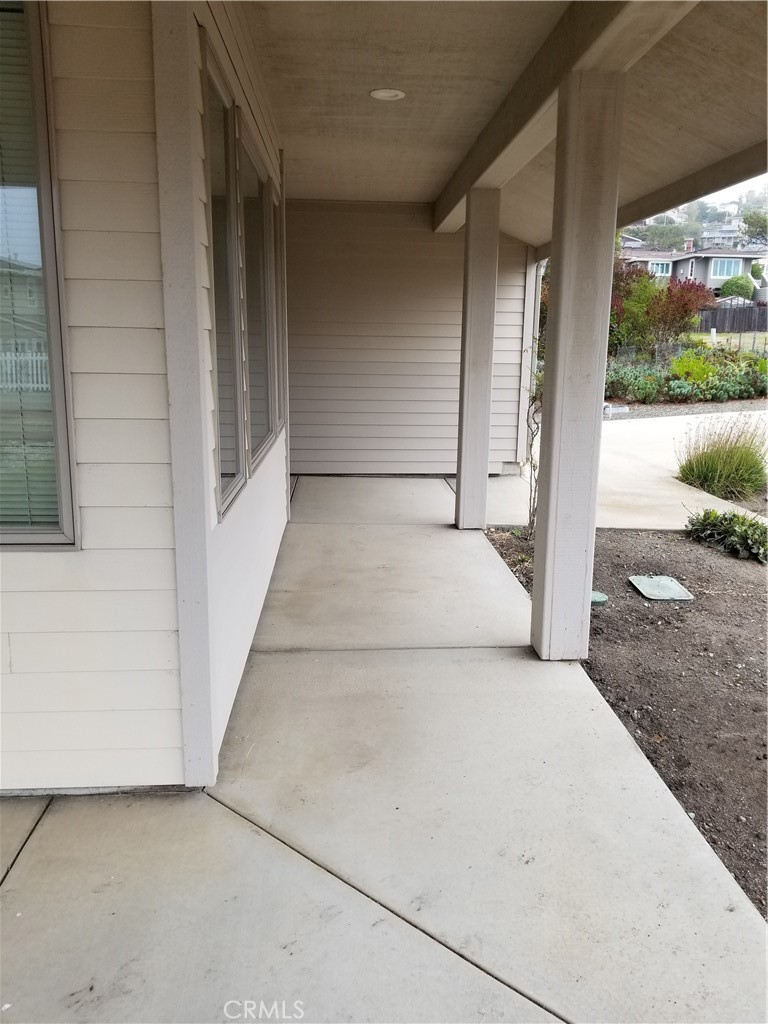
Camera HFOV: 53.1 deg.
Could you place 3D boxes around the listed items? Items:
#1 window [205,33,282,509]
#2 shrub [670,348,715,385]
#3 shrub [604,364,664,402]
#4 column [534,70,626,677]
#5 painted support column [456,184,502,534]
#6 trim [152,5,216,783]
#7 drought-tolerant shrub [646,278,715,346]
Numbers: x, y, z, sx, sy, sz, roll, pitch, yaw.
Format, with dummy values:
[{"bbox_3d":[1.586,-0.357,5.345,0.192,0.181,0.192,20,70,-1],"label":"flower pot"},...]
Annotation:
[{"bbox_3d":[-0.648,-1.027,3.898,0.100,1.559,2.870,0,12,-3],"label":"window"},{"bbox_3d":[7.621,-3.595,19.000,0.950,0.850,0.850,0,12,-3],"label":"shrub"},{"bbox_3d":[5.635,-2.890,17.300,1.250,0.850,1.000,0,12,-3],"label":"shrub"},{"bbox_3d":[0.815,-0.535,3.293,0.203,2.408,0.200,0,12,-3],"label":"column"},{"bbox_3d":[0.686,-1.074,5.682,0.197,2.429,0.197,0,12,-3],"label":"painted support column"},{"bbox_3d":[-0.569,-0.385,2.204,0.097,2.553,0.103,0,12,-3],"label":"trim"},{"bbox_3d":[9.638,-6.452,25.000,2.000,2.350,1.800,0,12,-3],"label":"drought-tolerant shrub"}]

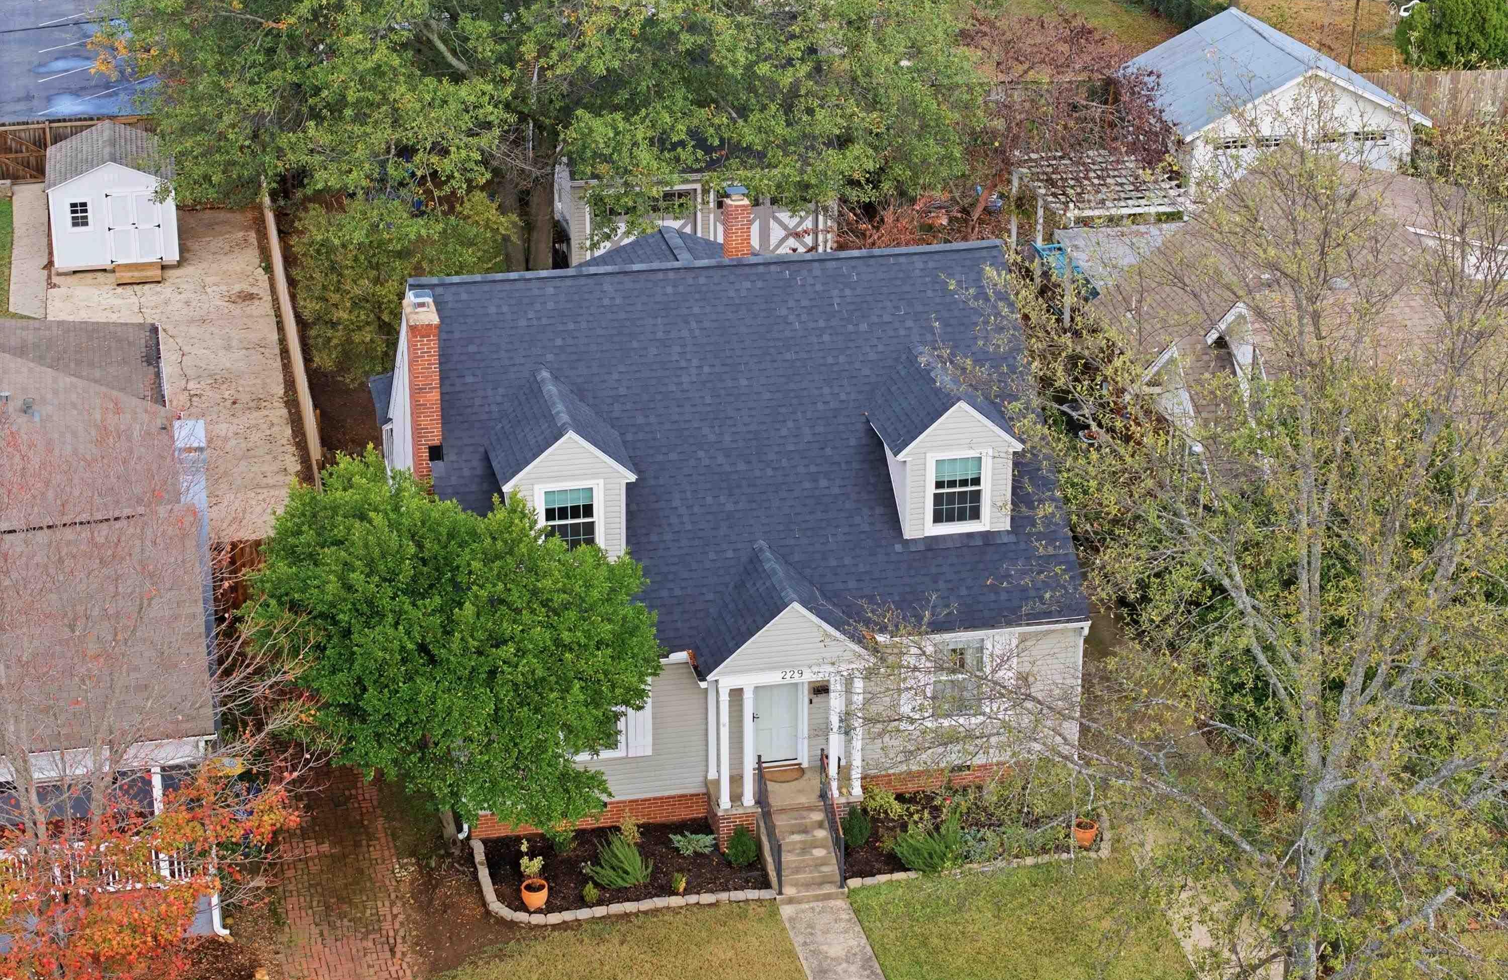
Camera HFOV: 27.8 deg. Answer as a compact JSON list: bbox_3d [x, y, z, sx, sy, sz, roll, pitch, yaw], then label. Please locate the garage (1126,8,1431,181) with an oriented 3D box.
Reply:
[{"bbox_3d":[14.153,-10.497,84.234,6.816,4.139,6.633,-4,23,-9],"label":"garage"}]

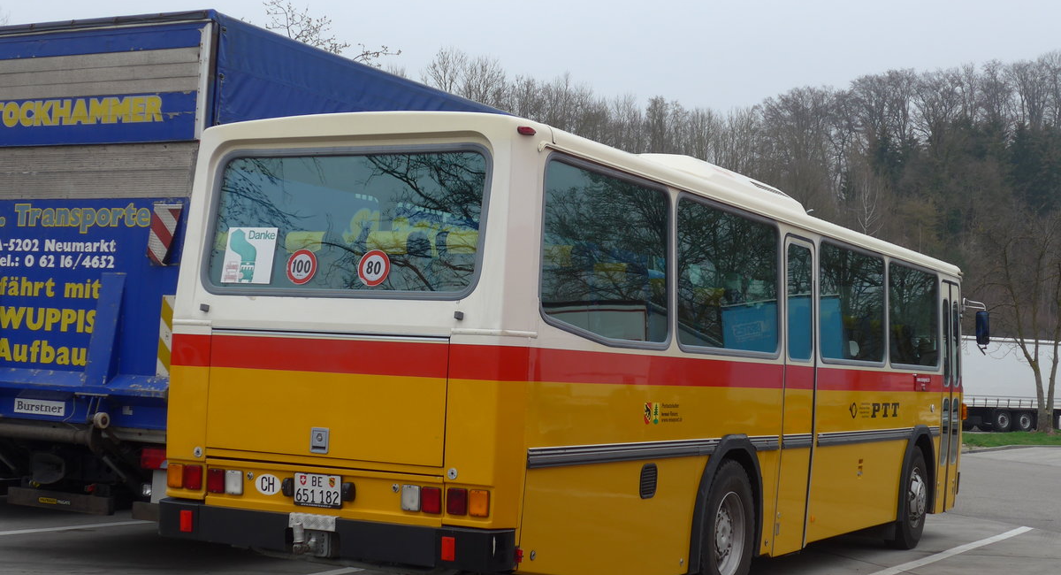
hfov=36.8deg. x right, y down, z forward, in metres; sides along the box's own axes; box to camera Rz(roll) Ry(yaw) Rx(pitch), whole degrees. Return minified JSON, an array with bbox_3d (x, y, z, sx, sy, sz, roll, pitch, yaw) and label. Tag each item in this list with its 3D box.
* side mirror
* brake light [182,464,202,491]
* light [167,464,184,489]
[{"bbox_3d":[4.801,0.434,16.908,0.075,0.360,0.165,5,-3,-35],"label":"side mirror"},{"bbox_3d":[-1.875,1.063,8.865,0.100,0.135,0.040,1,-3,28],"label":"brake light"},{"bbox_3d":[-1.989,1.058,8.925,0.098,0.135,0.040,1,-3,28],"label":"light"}]

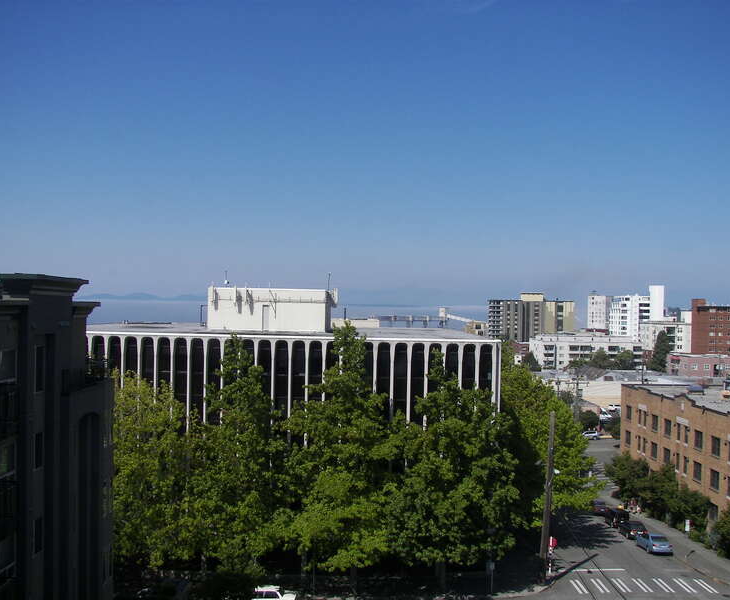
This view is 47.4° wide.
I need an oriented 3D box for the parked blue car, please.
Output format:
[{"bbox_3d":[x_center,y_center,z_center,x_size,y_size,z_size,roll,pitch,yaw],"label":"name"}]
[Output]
[{"bbox_3d":[22.830,19.210,65.500,1.770,1.460,4.500,1,-4,3],"label":"parked blue car"}]

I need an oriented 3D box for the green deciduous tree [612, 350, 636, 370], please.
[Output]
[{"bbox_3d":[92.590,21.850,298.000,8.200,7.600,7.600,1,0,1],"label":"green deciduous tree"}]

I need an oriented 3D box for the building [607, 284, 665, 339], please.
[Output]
[{"bbox_3d":[141.230,8.310,432.000,23.000,31.500,20.000,1,0,1],"label":"building"}]

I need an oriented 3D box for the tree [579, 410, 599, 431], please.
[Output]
[{"bbox_3d":[48.030,25.890,178.000,4.400,4.500,4.300,1,0,1],"label":"tree"}]

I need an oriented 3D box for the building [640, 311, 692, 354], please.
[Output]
[{"bbox_3d":[109.500,13.850,297.000,16.000,16.500,25.000,1,0,0],"label":"building"}]

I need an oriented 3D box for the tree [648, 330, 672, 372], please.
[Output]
[{"bbox_3d":[93.600,16.980,265.000,7.800,14.900,7.500,1,0,0],"label":"tree"}]

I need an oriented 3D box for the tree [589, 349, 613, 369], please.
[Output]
[{"bbox_3d":[80.800,20.730,285.000,8.000,8.500,7.500,1,0,0],"label":"tree"}]

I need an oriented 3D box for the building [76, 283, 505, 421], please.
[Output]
[{"bbox_3d":[-8.300,10.060,85.200,39.000,22.300,33.500,1,0,0],"label":"building"}]

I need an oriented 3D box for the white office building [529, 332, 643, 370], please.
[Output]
[{"bbox_3d":[80.500,19.900,306.500,35.400,14.200,24.000,1,0,0],"label":"white office building"}]

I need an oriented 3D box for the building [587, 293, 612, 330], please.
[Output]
[{"bbox_3d":[148.290,9.150,525.000,15.500,27.000,16.000,1,0,1],"label":"building"}]

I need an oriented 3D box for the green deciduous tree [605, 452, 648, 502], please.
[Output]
[{"bbox_3d":[28.400,19.590,90.000,4.900,5.800,4.600,1,0,0],"label":"green deciduous tree"}]

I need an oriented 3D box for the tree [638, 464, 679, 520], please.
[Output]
[{"bbox_3d":[27.420,18.050,78.000,3.800,5.300,3.700,1,0,1],"label":"tree"}]

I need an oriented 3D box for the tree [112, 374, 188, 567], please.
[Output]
[{"bbox_3d":[-16.100,13.050,61.000,6.400,15.150,6.400,1,0,0],"label":"tree"}]

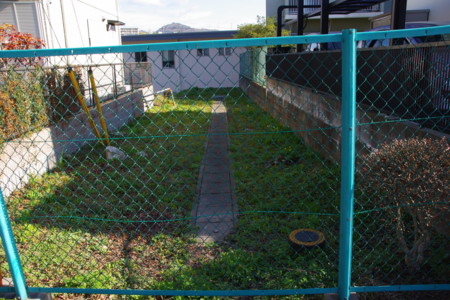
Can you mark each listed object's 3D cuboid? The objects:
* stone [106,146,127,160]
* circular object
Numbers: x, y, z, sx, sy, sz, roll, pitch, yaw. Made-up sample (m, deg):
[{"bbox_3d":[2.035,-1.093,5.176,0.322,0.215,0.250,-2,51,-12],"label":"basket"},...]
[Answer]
[{"bbox_3d":[-1.634,0.052,5.050,0.300,0.180,0.210,-7,16,-18],"label":"stone"},{"bbox_3d":[0.637,0.705,2.608,0.275,0.065,0.275,-2,15,0],"label":"circular object"}]

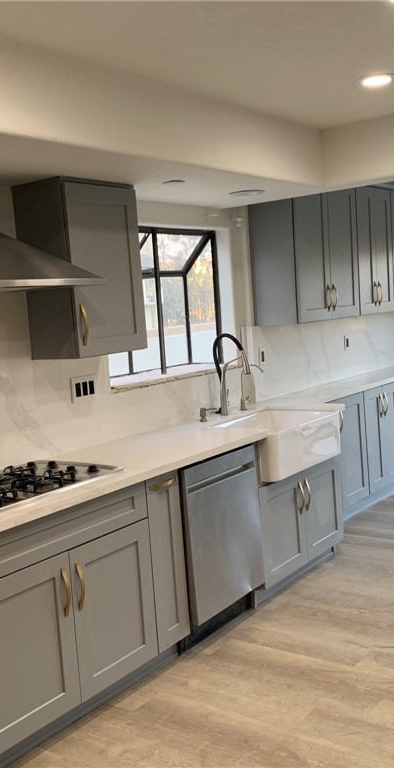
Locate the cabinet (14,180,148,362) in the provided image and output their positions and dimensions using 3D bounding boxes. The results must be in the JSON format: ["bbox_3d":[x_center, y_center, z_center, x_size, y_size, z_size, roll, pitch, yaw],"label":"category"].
[{"bbox_3d":[-0.531,-0.523,3.594,0.326,0.771,0.477,0,7,37],"label":"cabinet"}]

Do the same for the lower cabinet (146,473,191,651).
[{"bbox_3d":[-0.369,0.766,3.509,0.622,0.776,0.218,0,7,37],"label":"lower cabinet"}]

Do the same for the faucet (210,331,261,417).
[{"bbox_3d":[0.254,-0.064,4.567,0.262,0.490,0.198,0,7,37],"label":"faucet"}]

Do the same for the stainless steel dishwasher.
[{"bbox_3d":[-0.094,0.733,3.817,0.632,0.798,0.588,0,7,37],"label":"stainless steel dishwasher"}]

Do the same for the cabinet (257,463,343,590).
[{"bbox_3d":[0.345,0.744,4.442,0.646,0.548,0.902,0,7,37],"label":"cabinet"}]

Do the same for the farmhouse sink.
[{"bbox_3d":[0.426,0.332,4.356,0.459,0.259,0.840,0,7,37],"label":"farmhouse sink"}]

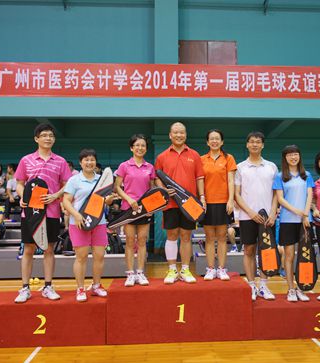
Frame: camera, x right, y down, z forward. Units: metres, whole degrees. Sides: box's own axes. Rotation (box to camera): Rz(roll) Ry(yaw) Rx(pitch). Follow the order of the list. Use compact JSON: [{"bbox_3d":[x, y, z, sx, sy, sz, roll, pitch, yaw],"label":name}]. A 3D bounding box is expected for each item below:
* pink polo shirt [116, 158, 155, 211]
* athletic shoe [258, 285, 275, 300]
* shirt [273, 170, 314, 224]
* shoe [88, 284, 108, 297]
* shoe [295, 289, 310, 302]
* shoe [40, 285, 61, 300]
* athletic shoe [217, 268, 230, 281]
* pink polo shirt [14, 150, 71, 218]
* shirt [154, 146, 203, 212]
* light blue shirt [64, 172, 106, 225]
[{"bbox_3d":[-0.256,0.036,3.950,0.430,0.570,0.250,0,-4,-11],"label":"pink polo shirt"},{"bbox_3d":[1.174,1.204,3.986,0.105,0.120,0.285,1,-4,-14],"label":"athletic shoe"},{"bbox_3d":[1.437,0.172,3.890,0.430,0.550,0.260,-2,-4,19],"label":"shirt"},{"bbox_3d":[-0.635,1.139,3.800,0.095,0.100,0.255,3,-5,-43],"label":"shoe"},{"bbox_3d":[1.515,1.199,3.854,0.095,0.100,0.255,-1,-4,-1],"label":"shoe"},{"bbox_3d":[-1.117,1.133,3.709,0.290,0.115,0.105,-5,-5,44],"label":"shoe"},{"bbox_3d":[0.712,1.039,4.066,0.095,0.100,0.255,0,-4,-12],"label":"athletic shoe"},{"bbox_3d":[-1.228,0.031,3.800,0.540,0.700,0.280,0,-4,-18],"label":"pink polo shirt"},{"bbox_3d":[0.217,-0.041,4.040,0.540,0.720,0.290,-1,-4,2],"label":"shirt"},{"bbox_3d":[-0.755,0.179,3.830,0.460,0.560,0.280,0,-4,-8],"label":"light blue shirt"}]

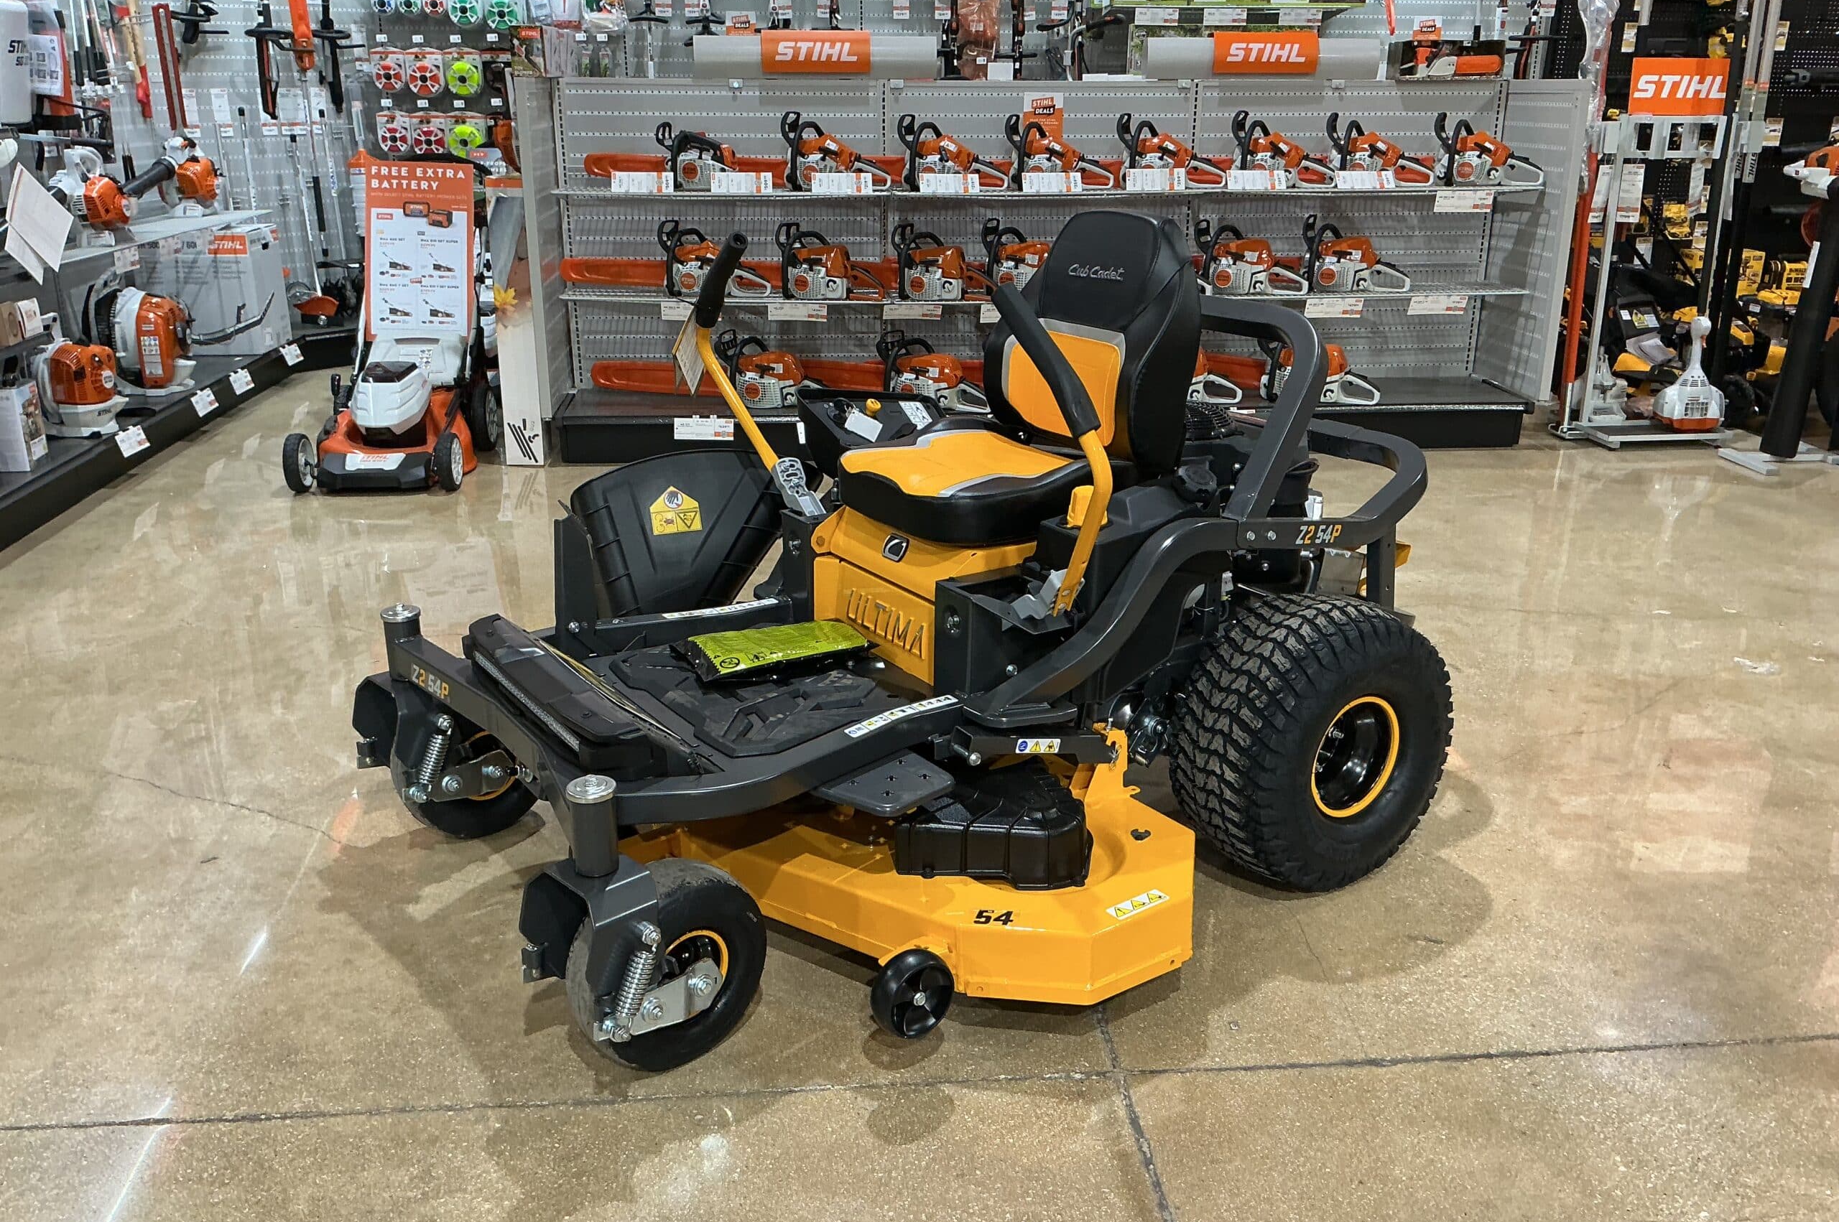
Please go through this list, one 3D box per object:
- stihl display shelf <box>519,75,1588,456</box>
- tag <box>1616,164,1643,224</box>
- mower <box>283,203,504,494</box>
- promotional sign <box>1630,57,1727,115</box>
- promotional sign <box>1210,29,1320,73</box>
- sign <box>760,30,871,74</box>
[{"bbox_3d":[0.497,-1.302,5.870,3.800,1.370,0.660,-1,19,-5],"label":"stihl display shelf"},{"bbox_3d":[2.792,-1.631,6.045,0.092,0.225,0.010,-1,19,-5],"label":"tag"},{"bbox_3d":[-1.938,-1.085,5.793,0.600,1.000,1.400,-1,19,-2],"label":"mower"},{"bbox_3d":[2.935,-2.021,5.943,0.390,0.210,0.012,-1,19,-5],"label":"promotional sign"},{"bbox_3d":[1.320,-2.132,5.888,0.425,0.155,0.035,-1,19,-5],"label":"promotional sign"},{"bbox_3d":[-0.384,-2.089,5.751,0.415,0.155,0.035,-1,19,-5],"label":"sign"}]

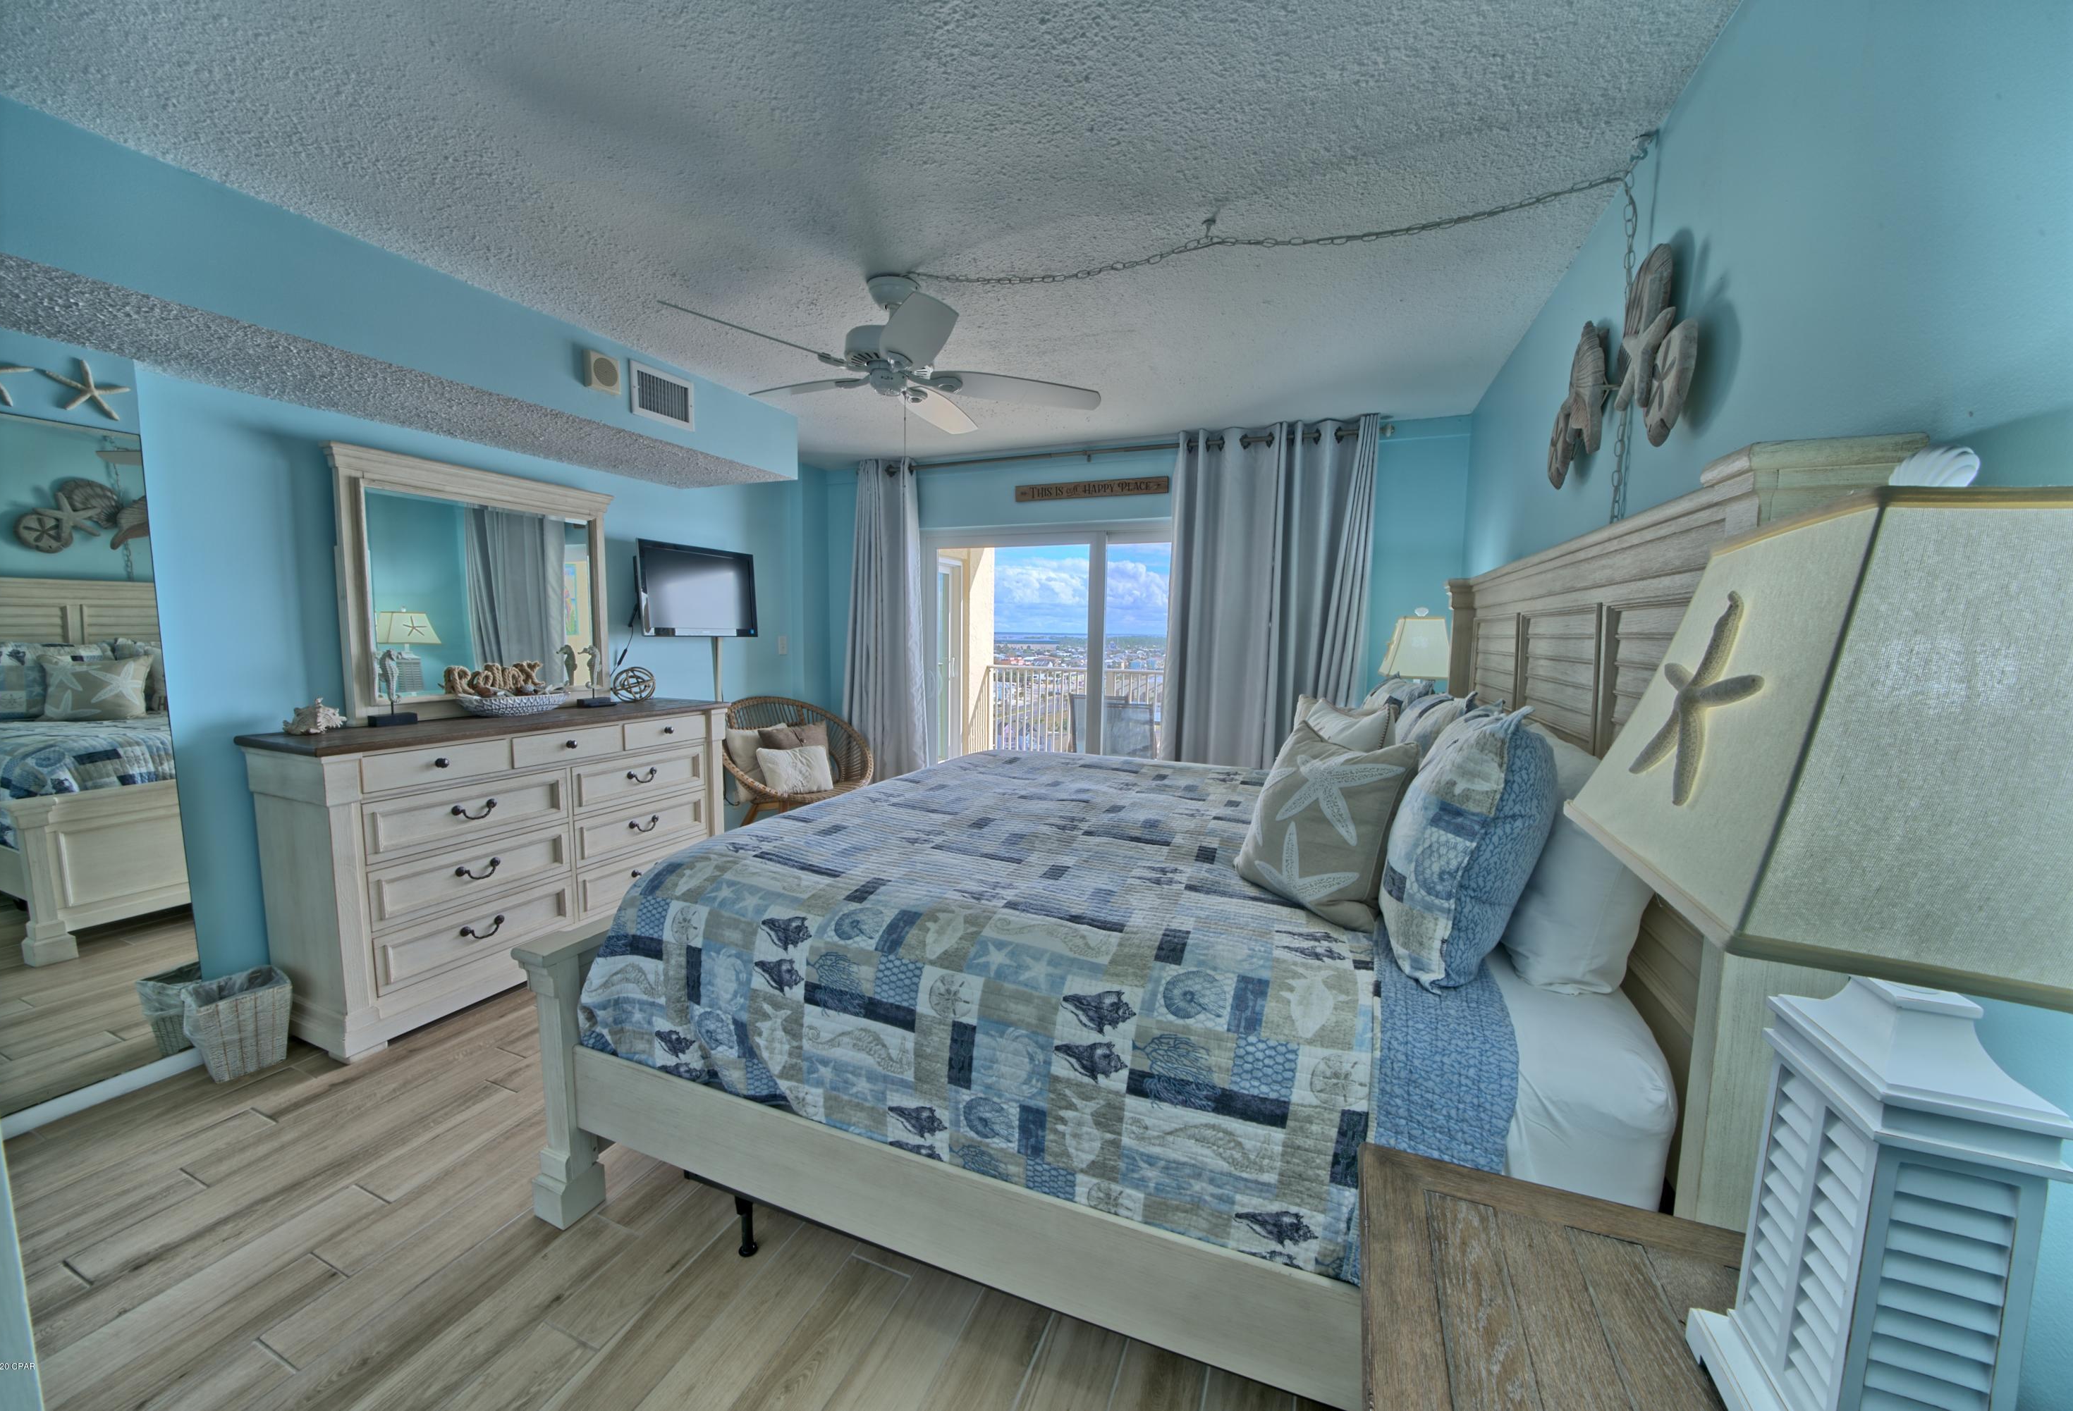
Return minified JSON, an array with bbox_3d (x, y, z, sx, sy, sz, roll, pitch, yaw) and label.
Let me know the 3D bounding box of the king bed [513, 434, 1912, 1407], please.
[{"bbox_3d":[0.227,0.379,2.161,2.260,1.606,2.080,3,6,22],"label":"king bed"}]

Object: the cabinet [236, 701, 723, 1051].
[{"bbox_3d":[-2.103,0.558,3.016,0.473,1.017,1.586,3,6,22],"label":"cabinet"}]

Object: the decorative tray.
[{"bbox_3d":[-2.136,0.002,2.905,0.232,0.101,0.413,3,6,22],"label":"decorative tray"}]

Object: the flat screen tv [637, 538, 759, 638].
[{"bbox_3d":[-1.861,-0.625,3.886,0.080,0.475,0.765,3,6,22],"label":"flat screen tv"}]

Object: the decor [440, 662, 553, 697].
[{"bbox_3d":[-2.187,-0.111,2.871,0.081,0.126,0.373,3,6,22],"label":"decor"}]

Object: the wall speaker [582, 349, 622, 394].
[{"bbox_3d":[-1.609,-1.234,2.621,0.045,0.126,0.121,3,6,22],"label":"wall speaker"}]

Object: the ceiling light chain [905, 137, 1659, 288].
[{"bbox_3d":[0.496,-1.265,1.914,1.900,0.130,0.060,3,6,22],"label":"ceiling light chain"}]

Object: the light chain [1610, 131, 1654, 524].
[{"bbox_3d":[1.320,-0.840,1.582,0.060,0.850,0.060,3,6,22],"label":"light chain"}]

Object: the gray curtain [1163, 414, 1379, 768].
[{"bbox_3d":[1.232,-0.261,3.863,1.050,2.480,0.160,3,6,22],"label":"gray curtain"}]

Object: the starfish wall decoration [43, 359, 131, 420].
[{"bbox_3d":[-2.661,-0.892,1.984,0.025,0.151,0.151,3,6,22],"label":"starfish wall decoration"}]

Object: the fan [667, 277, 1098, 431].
[{"bbox_3d":[-0.452,-1.138,2.192,1.289,0.342,1.289,3,6,22],"label":"fan"}]

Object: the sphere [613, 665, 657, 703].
[{"bbox_3d":[-1.982,-0.110,3.480,0.180,0.180,0.180,3,6,22],"label":"sphere"}]

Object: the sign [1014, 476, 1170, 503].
[{"bbox_3d":[0.314,-1.275,4.173,0.955,0.103,0.025,3,6,22],"label":"sign"}]

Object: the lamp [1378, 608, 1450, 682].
[{"bbox_3d":[1.684,-0.051,3.130,0.272,0.755,0.373,3,6,22],"label":"lamp"}]

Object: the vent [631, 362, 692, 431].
[{"bbox_3d":[-1.566,-1.301,2.979,0.025,0.203,0.306,3,6,22],"label":"vent"}]

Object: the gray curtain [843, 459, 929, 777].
[{"bbox_3d":[-0.974,-0.310,4.514,0.624,2.407,0.151,3,6,22],"label":"gray curtain"}]

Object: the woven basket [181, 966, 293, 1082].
[{"bbox_3d":[-2.555,1.036,2.265,0.235,0.250,0.205,4,7,34],"label":"woven basket"}]

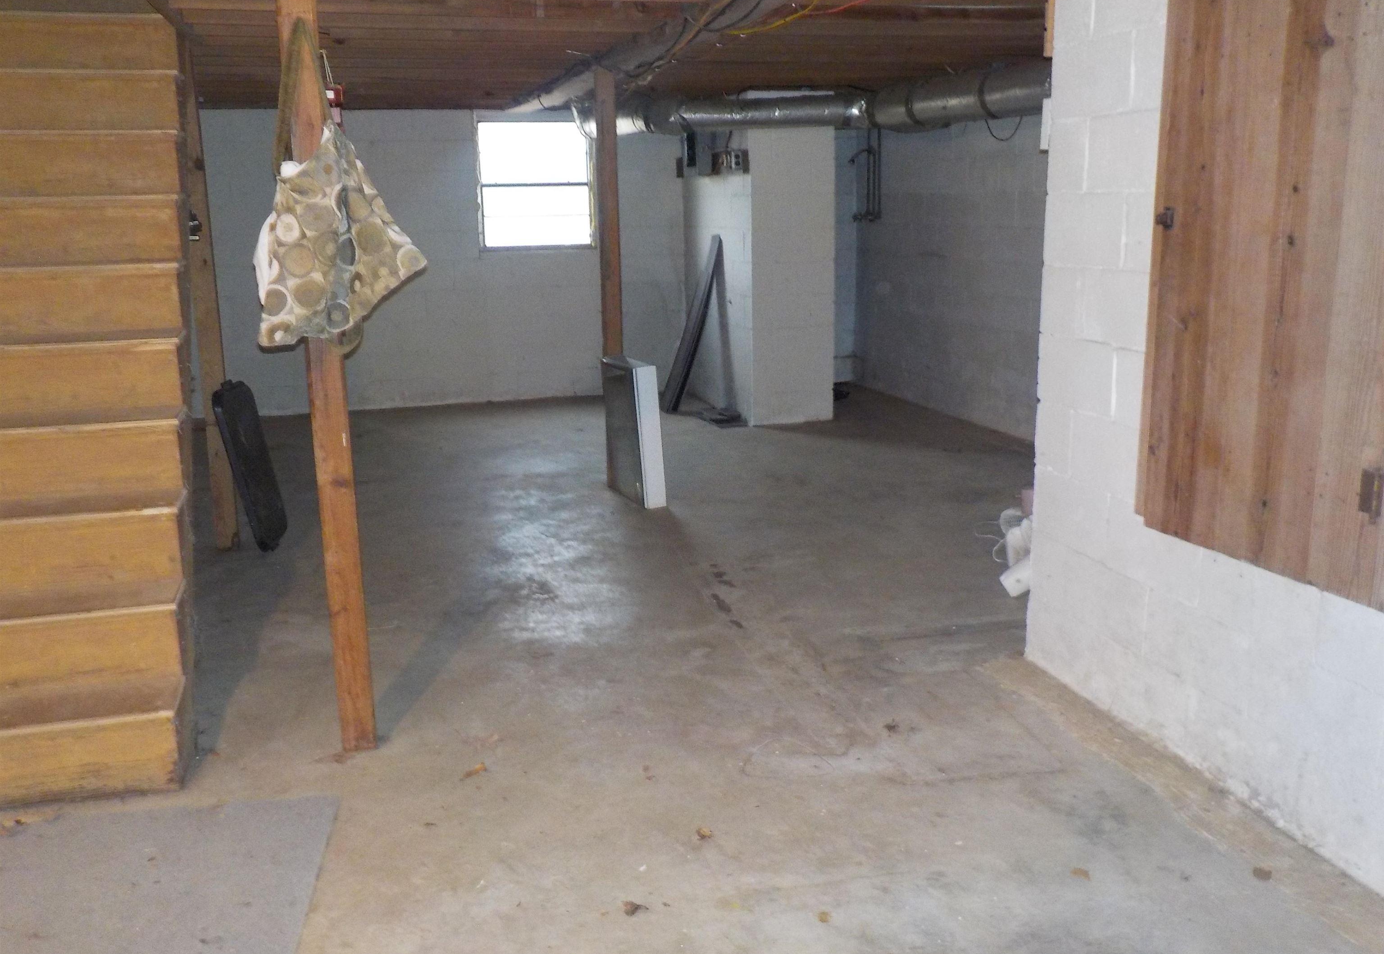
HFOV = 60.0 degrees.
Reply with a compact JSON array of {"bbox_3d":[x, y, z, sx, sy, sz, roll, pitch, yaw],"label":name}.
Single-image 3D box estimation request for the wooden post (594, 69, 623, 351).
[{"bbox_3d":[-0.394,-0.941,5.846,0.089,2.018,0.089,-4,12,-14],"label":"wooden post"}]

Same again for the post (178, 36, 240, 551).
[{"bbox_3d":[-1.992,-0.710,4.878,0.089,2.044,0.089,-4,12,-14],"label":"post"}]

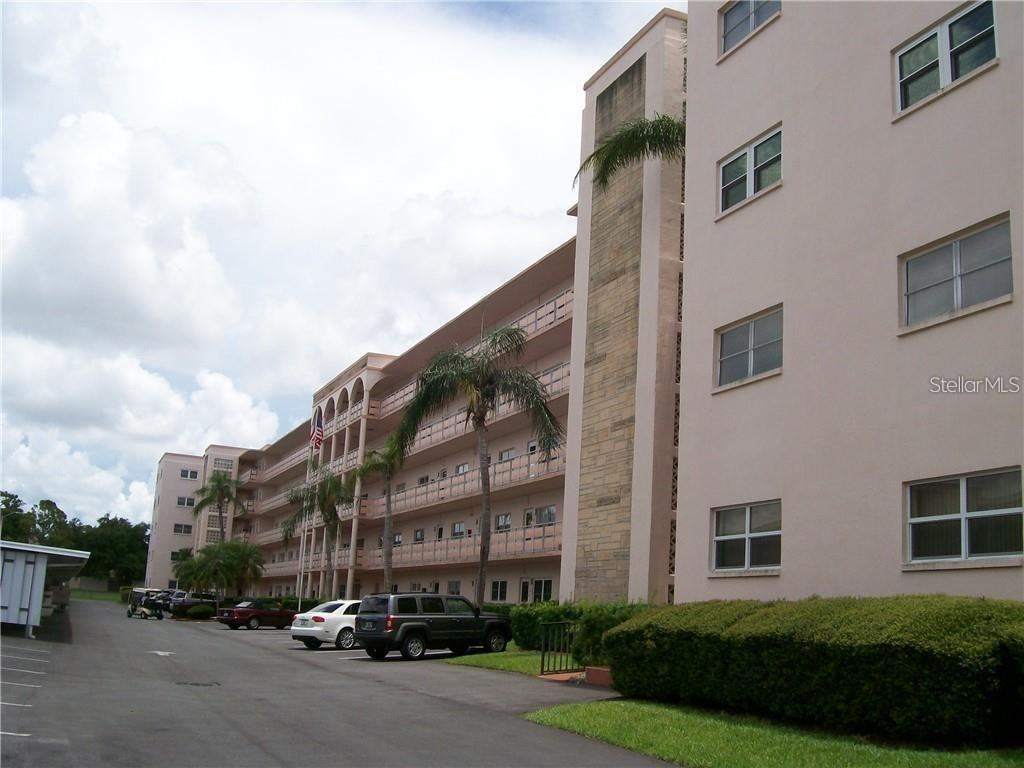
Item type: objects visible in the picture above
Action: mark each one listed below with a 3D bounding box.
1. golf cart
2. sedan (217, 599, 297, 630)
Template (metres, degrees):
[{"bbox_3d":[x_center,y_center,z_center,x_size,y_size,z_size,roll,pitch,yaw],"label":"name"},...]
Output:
[{"bbox_3d":[-19.789,11.852,57.500,1.200,1.780,2.350,15,-17,-43],"label":"golf cart"},{"bbox_3d":[-12.042,11.399,52.356,1.760,1.360,4.600,-9,-18,44],"label":"sedan"}]

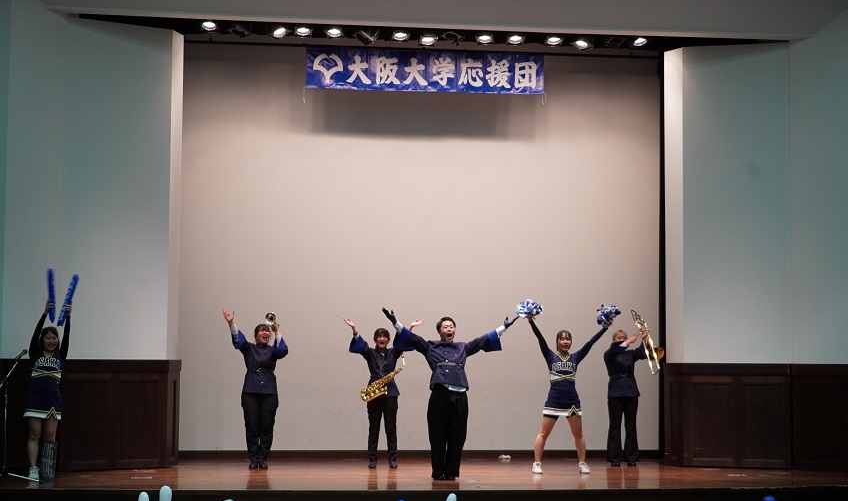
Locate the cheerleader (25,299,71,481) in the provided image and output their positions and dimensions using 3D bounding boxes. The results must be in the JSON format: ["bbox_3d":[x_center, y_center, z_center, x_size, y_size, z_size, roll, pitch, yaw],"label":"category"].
[{"bbox_3d":[-3.924,1.459,14.250,0.430,1.870,0.360,1,-4,-10],"label":"cheerleader"}]

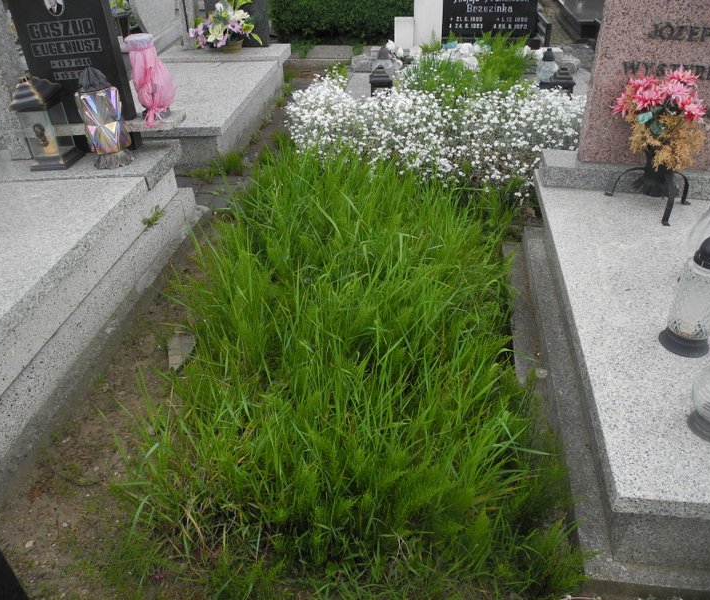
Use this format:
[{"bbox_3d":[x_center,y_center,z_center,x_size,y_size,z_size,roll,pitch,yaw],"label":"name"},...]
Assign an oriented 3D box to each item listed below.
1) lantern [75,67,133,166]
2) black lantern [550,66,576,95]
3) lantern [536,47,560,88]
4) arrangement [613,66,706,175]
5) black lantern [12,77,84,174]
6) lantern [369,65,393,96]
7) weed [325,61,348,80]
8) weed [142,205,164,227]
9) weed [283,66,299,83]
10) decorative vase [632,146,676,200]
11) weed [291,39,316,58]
[{"bbox_3d":[-1.096,-0.804,2.830,0.191,0.414,0.191,2,35,8],"label":"lantern"},{"bbox_3d":[1.153,-1.160,3.624,0.145,0.265,0.145,2,35,8],"label":"black lantern"},{"bbox_3d":[1.179,-1.412,3.974,0.150,0.270,0.150,2,35,8],"label":"lantern"},{"bbox_3d":[1.020,-0.597,2.208,0.325,0.347,0.269,2,35,8],"label":"arrangement"},{"bbox_3d":[-1.367,-0.791,2.861,0.172,0.387,0.172,2,35,8],"label":"black lantern"},{"bbox_3d":[0.160,-1.242,3.818,0.145,0.265,0.145,2,35,8],"label":"lantern"},{"bbox_3d":[-0.137,-1.697,4.805,0.170,0.180,0.170,2,35,8],"label":"weed"},{"bbox_3d":[-0.898,-0.375,2.870,0.070,0.070,0.130,2,35,8],"label":"weed"},{"bbox_3d":[-0.486,-1.725,4.951,0.130,0.130,0.130,2,35,8],"label":"weed"},{"bbox_3d":[1.076,-0.464,2.317,0.157,0.190,0.157,2,35,8],"label":"decorative vase"},{"bbox_3d":[-0.411,-2.005,5.160,0.200,0.170,0.180,2,35,8],"label":"weed"}]

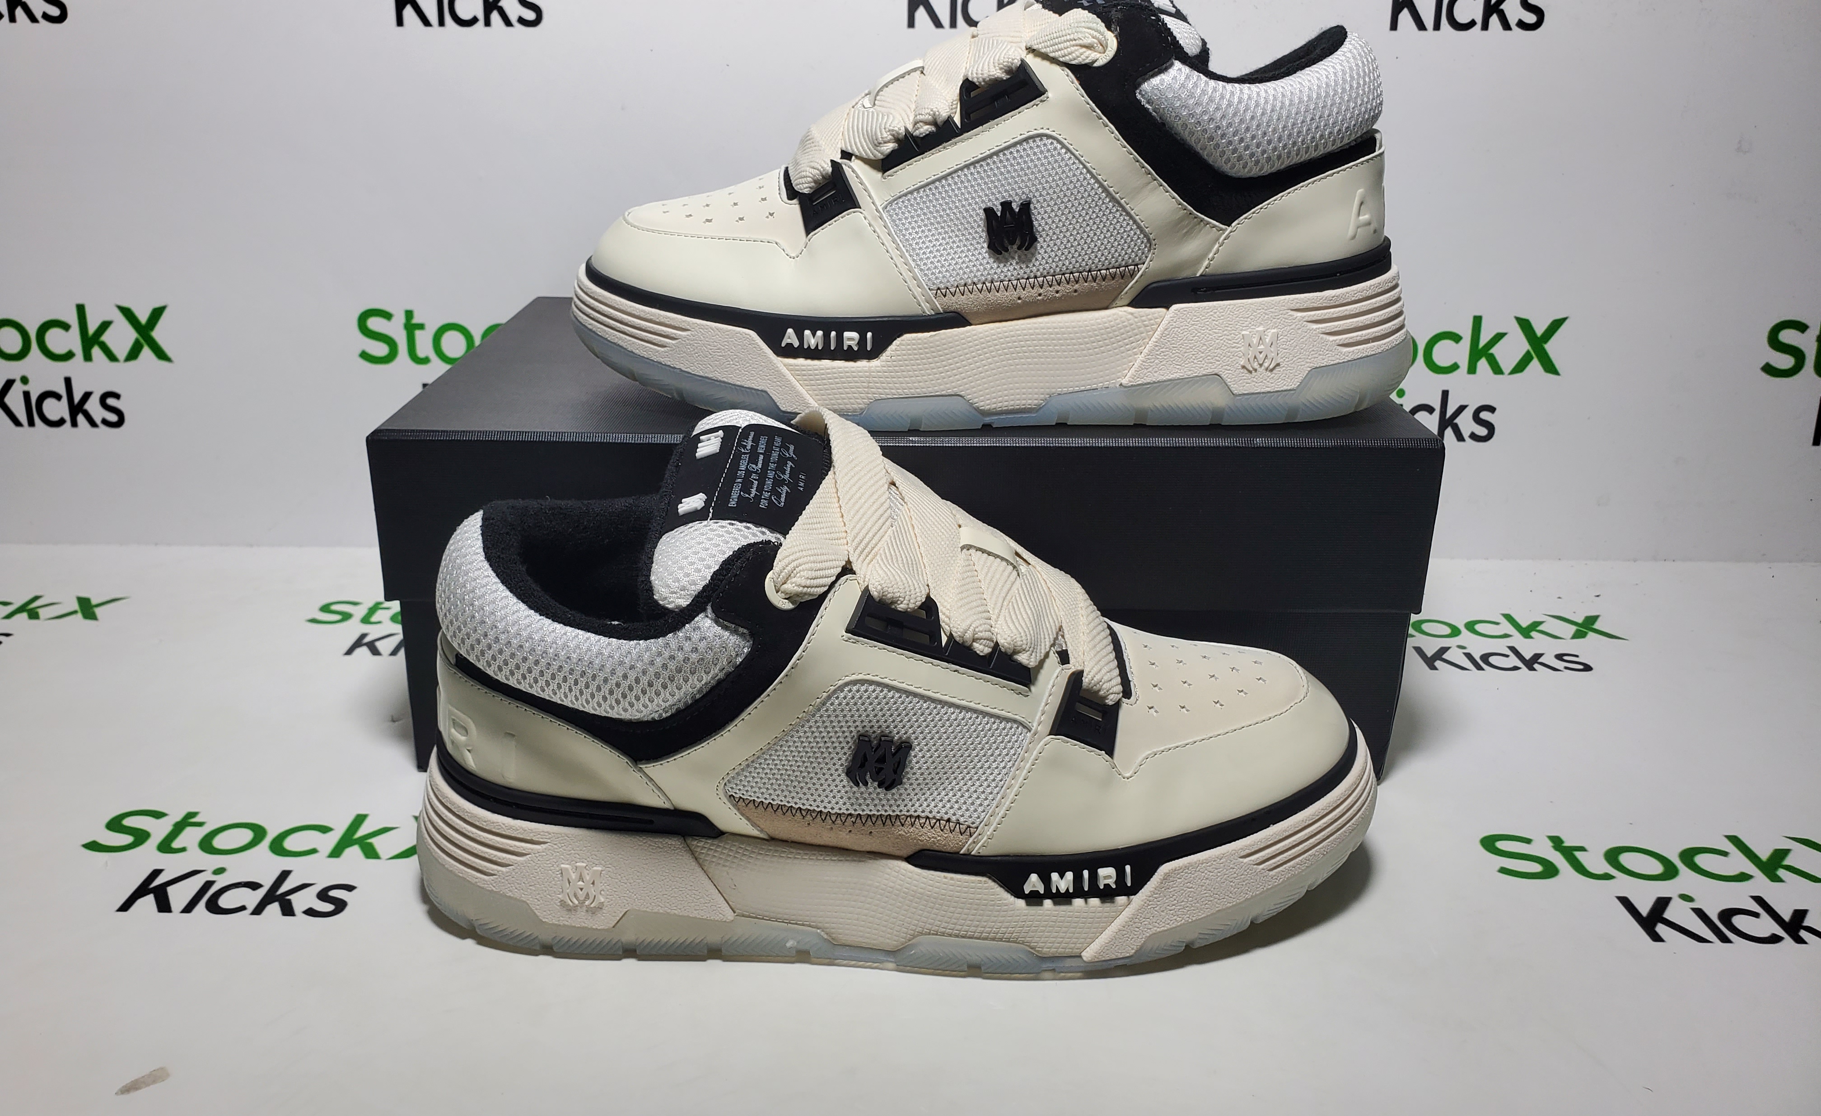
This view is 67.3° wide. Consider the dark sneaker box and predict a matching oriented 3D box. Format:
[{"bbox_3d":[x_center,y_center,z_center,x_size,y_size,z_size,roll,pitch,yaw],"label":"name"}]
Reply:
[{"bbox_3d":[-0.002,-0.022,0.587,0.360,0.132,0.233,1,22,0],"label":"dark sneaker box"}]

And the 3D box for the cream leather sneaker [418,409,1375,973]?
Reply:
[{"bbox_3d":[-0.001,0.036,0.422,0.309,0.146,0.116,0,22,-2],"label":"cream leather sneaker"}]

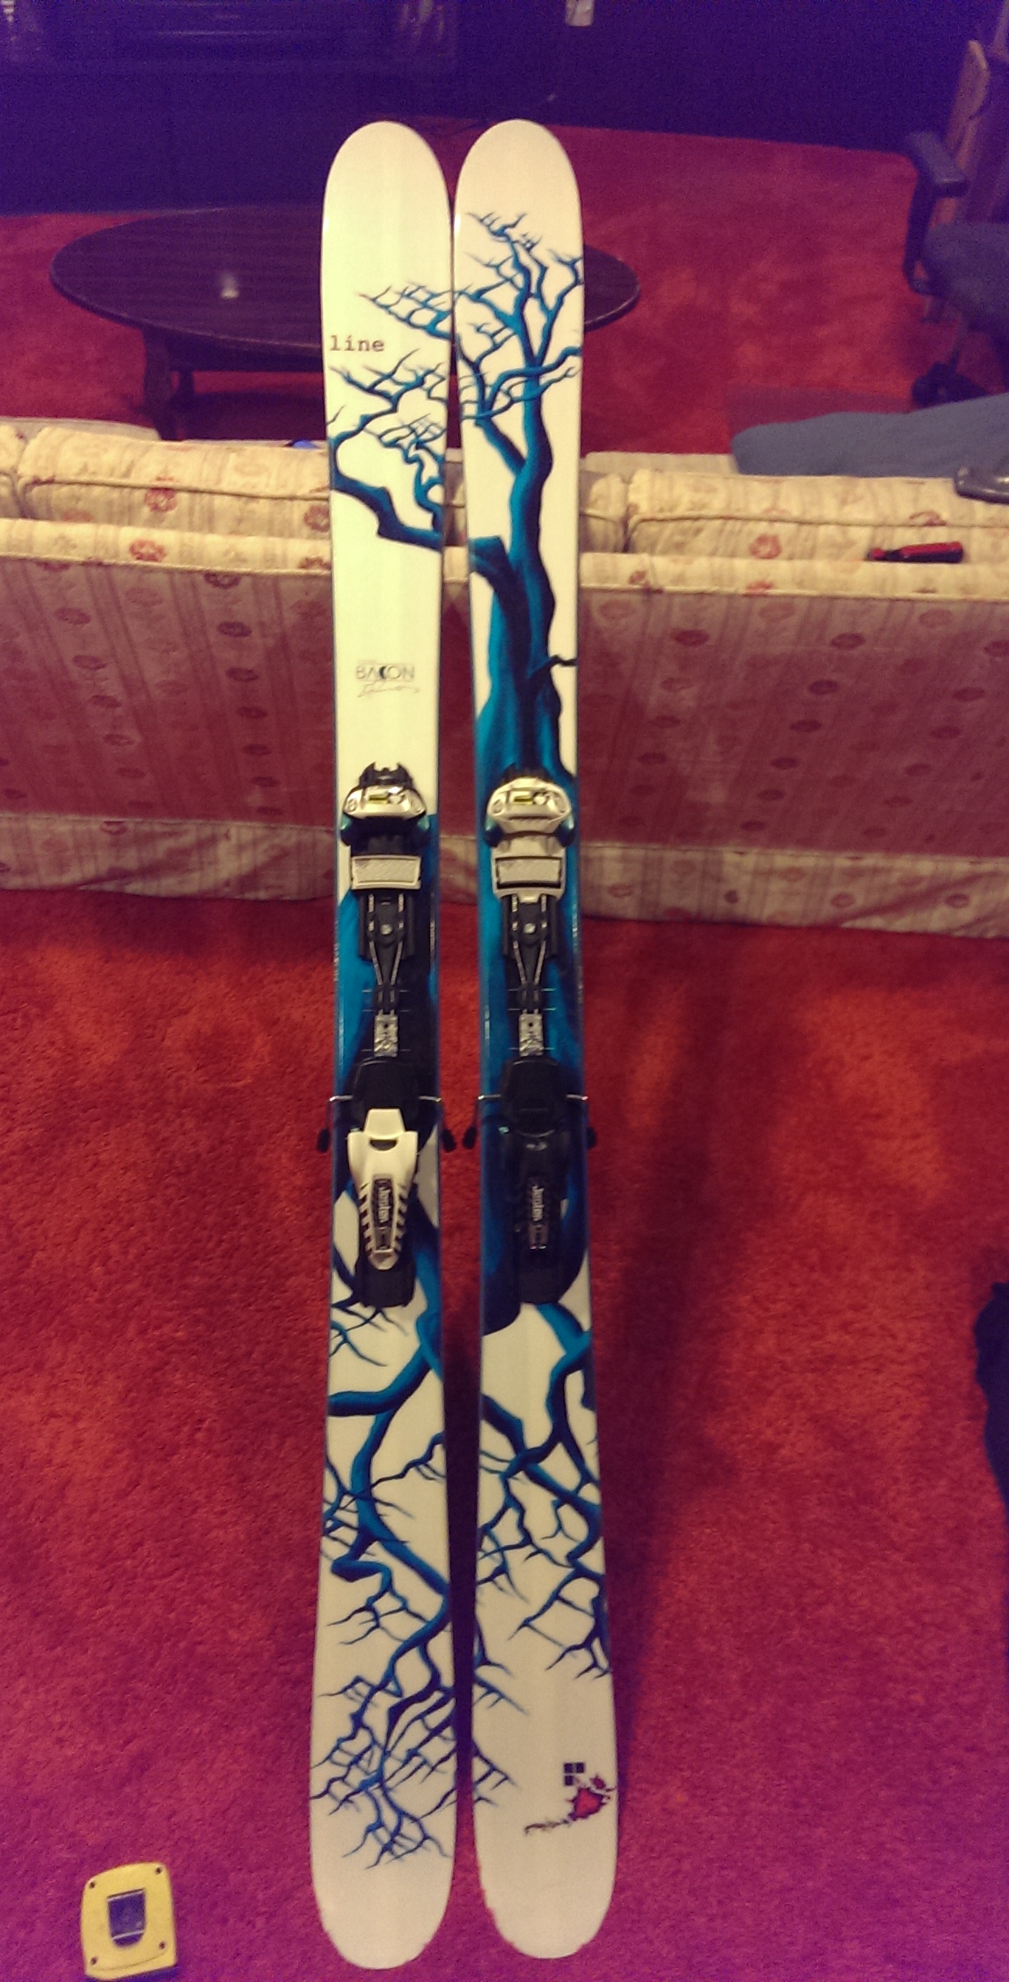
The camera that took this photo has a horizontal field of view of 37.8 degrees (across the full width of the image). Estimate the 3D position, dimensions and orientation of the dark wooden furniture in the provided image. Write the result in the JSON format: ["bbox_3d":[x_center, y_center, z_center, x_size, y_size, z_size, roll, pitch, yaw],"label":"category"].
[{"bbox_3d":[-0.318,-1.286,3.048,1.147,0.400,0.664,-2,49,-7],"label":"dark wooden furniture"}]

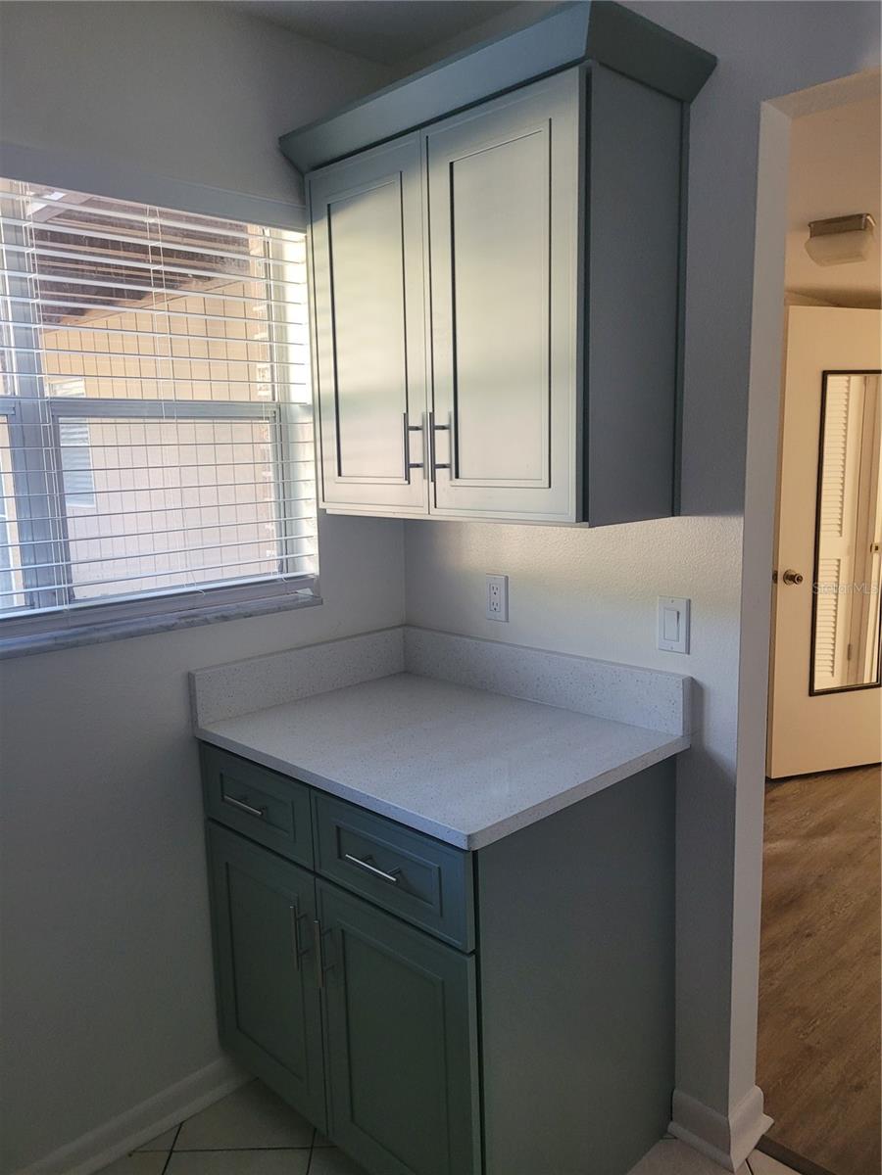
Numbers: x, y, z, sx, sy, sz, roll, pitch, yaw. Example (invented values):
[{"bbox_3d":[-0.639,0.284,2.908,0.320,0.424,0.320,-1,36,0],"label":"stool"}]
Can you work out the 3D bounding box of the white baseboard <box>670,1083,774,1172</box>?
[{"bbox_3d":[0.620,1.153,1.953,0.186,0.101,0.162,-10,12,-44],"label":"white baseboard"}]

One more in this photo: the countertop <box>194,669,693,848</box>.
[{"bbox_3d":[-0.021,0.318,1.894,0.648,0.029,0.850,-10,12,-44],"label":"countertop"}]

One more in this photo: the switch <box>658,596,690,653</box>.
[{"bbox_3d":[0.474,0.076,1.805,0.010,0.115,0.070,-10,12,-44],"label":"switch"}]

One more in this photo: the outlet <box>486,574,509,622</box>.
[{"bbox_3d":[0.134,0.025,2.143,0.010,0.115,0.070,-10,12,-44],"label":"outlet"}]

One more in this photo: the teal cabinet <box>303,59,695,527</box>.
[{"bbox_3d":[0.086,-0.535,1.855,0.340,0.766,0.753,-10,12,-44],"label":"teal cabinet"}]

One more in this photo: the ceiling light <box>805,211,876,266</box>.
[{"bbox_3d":[1.755,-1.527,3.877,0.245,0.130,0.260,5,11,35],"label":"ceiling light"}]

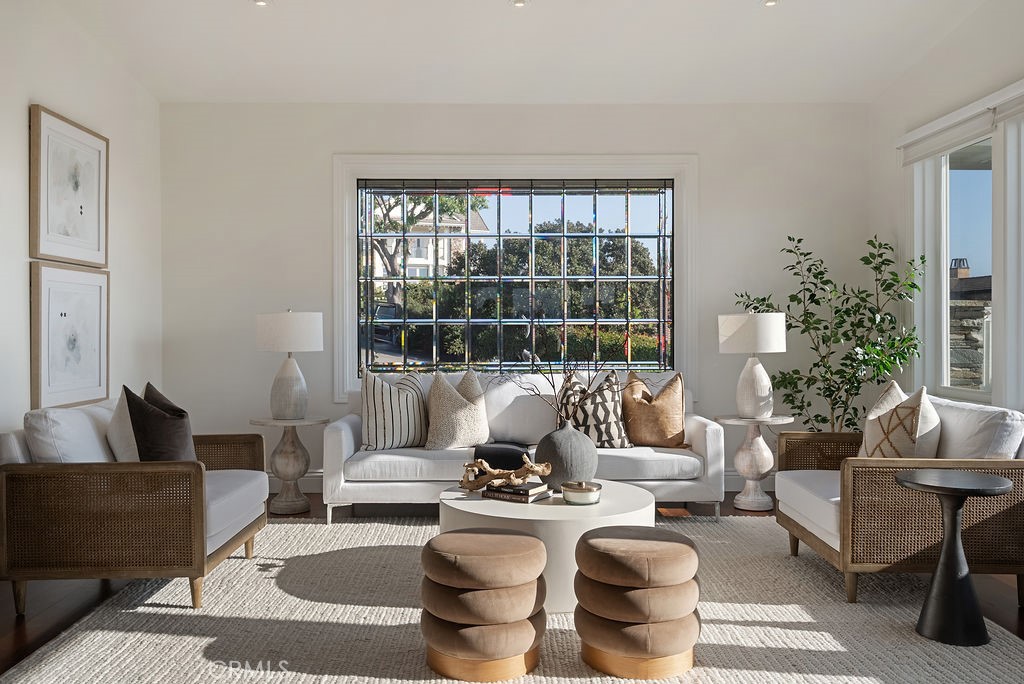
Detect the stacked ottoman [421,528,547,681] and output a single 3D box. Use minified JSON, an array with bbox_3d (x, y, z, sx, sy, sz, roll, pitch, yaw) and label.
[{"bbox_3d":[-0.099,0.907,2.909,0.440,0.425,0.440,0,0,0],"label":"stacked ottoman"}]

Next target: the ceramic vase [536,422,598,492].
[{"bbox_3d":[0.272,0.558,4.046,0.309,0.345,0.309,0,0,-1],"label":"ceramic vase"}]

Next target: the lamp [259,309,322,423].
[{"bbox_3d":[-1.472,0.148,5.472,0.442,0.720,0.442,0,0,-1],"label":"lamp"}]

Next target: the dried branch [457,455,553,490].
[{"bbox_3d":[-0.031,0.624,3.942,0.450,0.170,0.210,0,0,0],"label":"dried branch"}]

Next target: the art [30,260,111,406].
[{"bbox_3d":[-2.547,-0.041,4.795,0.047,0.801,0.766,0,0,-1],"label":"art"}]

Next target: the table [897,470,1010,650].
[{"bbox_3d":[1.675,0.812,3.139,0.393,0.595,0.393,0,0,-1],"label":"table"}]

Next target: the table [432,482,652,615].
[{"bbox_3d":[0.165,0.920,3.882,1.003,0.380,1.003,0,0,-1],"label":"table"}]

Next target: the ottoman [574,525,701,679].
[{"bbox_3d":[0.441,0.897,2.906,0.440,0.426,0.440,0,0,-1],"label":"ottoman"}]

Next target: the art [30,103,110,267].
[{"bbox_3d":[-2.565,-0.866,4.824,0.050,0.820,0.750,0,0,0],"label":"art"}]

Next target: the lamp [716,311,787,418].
[{"bbox_3d":[1.622,0.145,5.566,0.458,0.708,0.458,0,0,0],"label":"lamp"}]

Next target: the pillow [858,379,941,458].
[{"bbox_3d":[1.848,0.445,3.954,0.200,0.480,0.470,10,0,3],"label":"pillow"}]

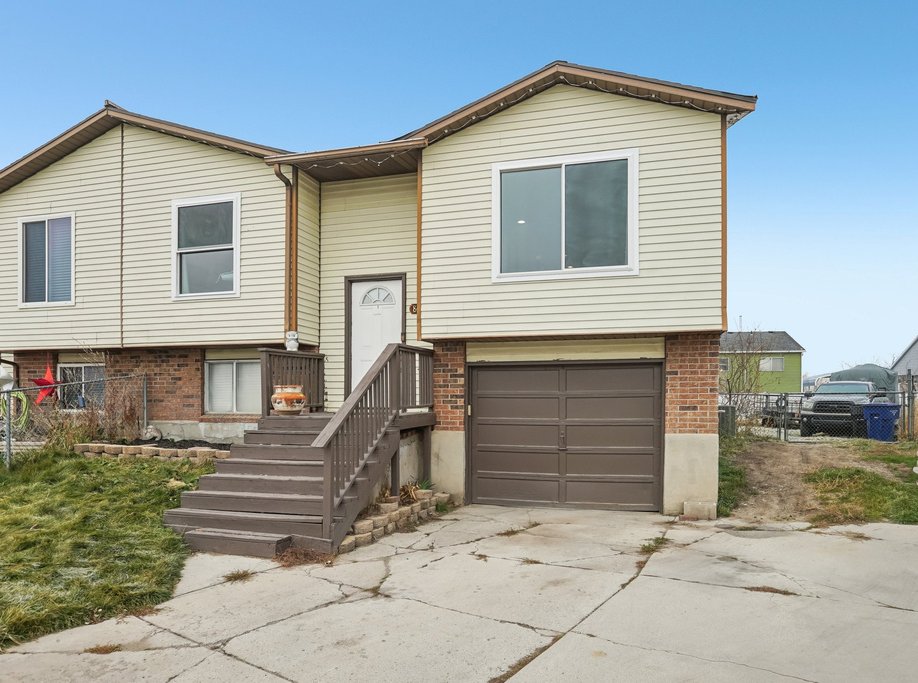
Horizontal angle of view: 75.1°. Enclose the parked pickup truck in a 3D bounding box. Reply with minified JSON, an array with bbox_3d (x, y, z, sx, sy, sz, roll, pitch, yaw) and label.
[{"bbox_3d":[14.300,2.450,22.000,2.020,1.930,5.700,-2,-4,41],"label":"parked pickup truck"}]

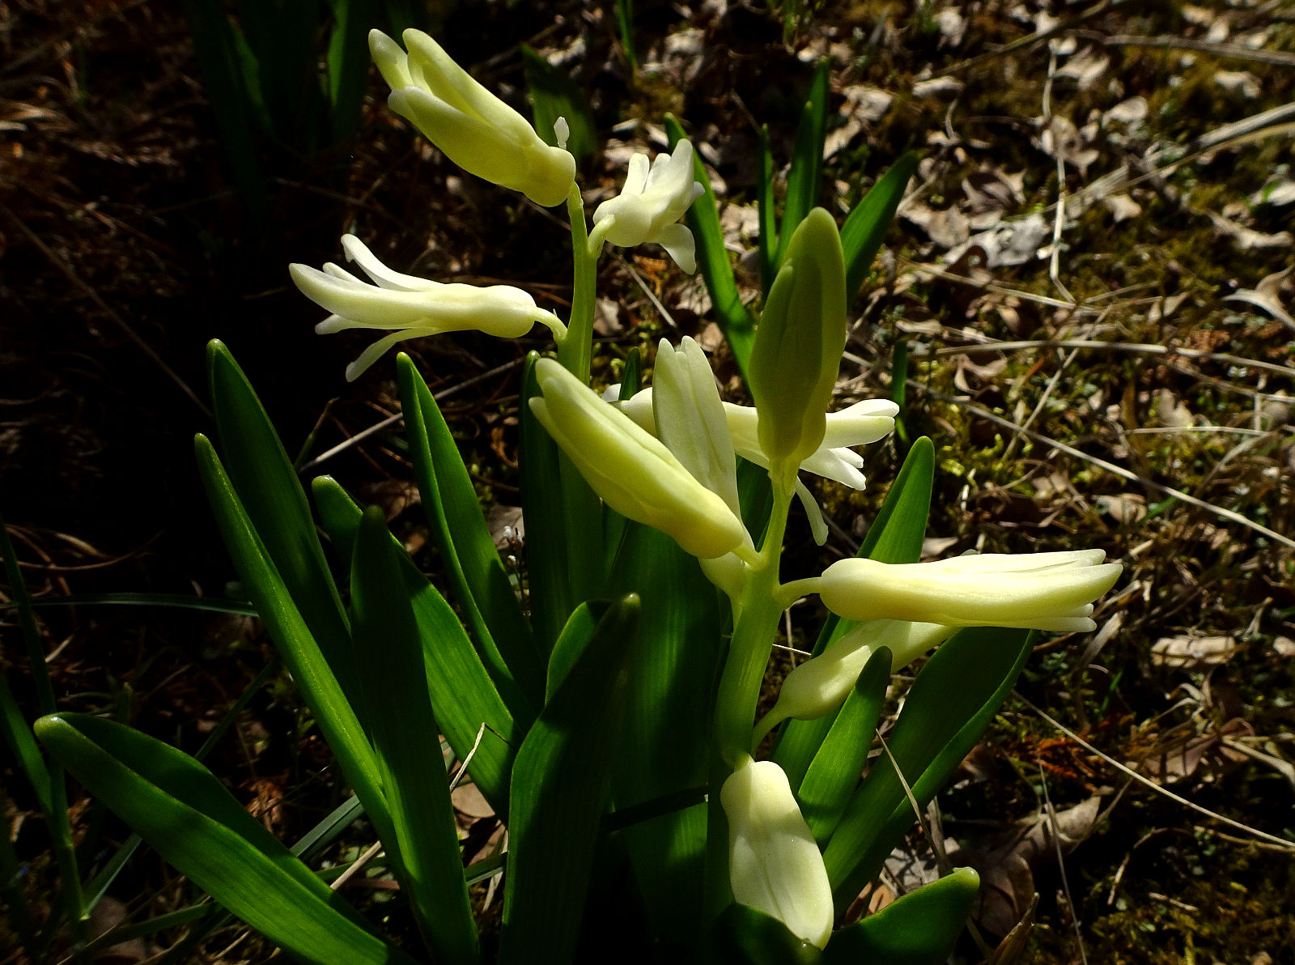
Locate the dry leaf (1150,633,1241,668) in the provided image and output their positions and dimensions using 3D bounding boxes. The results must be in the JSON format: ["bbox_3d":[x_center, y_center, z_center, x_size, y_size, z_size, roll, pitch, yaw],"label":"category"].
[{"bbox_3d":[0.217,0.066,0.355,0.036,0.007,0.016,0,41,0],"label":"dry leaf"}]

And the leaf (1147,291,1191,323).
[{"bbox_3d":[0.303,-0.102,0.523,0.020,0.009,0.017,27,52,23],"label":"leaf"}]

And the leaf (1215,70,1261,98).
[{"bbox_3d":[0.485,-0.327,0.738,0.030,0.013,0.025,25,51,22],"label":"leaf"}]

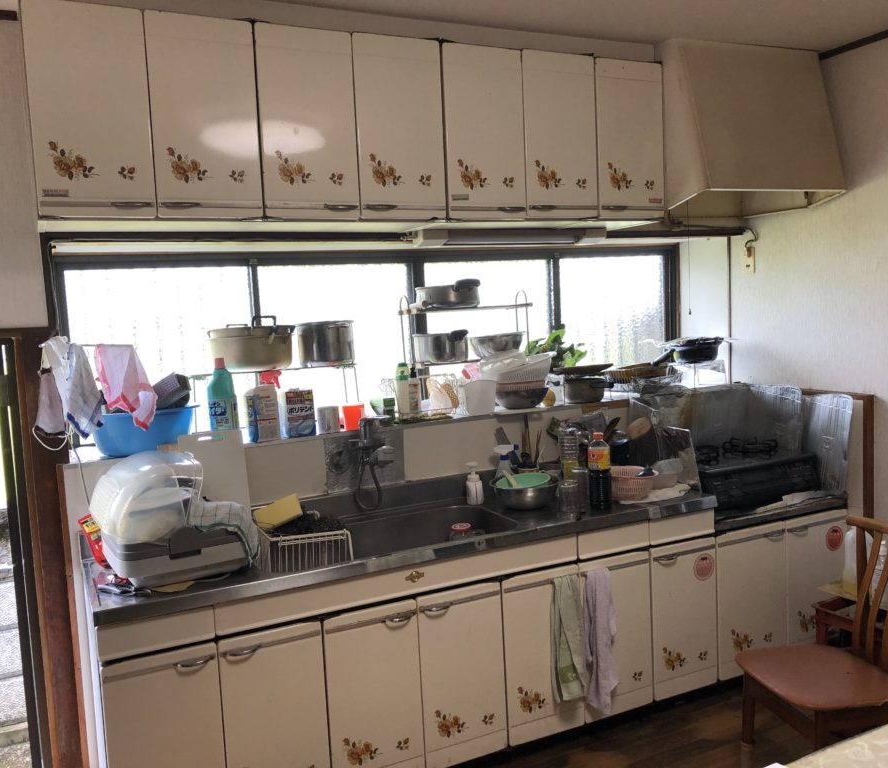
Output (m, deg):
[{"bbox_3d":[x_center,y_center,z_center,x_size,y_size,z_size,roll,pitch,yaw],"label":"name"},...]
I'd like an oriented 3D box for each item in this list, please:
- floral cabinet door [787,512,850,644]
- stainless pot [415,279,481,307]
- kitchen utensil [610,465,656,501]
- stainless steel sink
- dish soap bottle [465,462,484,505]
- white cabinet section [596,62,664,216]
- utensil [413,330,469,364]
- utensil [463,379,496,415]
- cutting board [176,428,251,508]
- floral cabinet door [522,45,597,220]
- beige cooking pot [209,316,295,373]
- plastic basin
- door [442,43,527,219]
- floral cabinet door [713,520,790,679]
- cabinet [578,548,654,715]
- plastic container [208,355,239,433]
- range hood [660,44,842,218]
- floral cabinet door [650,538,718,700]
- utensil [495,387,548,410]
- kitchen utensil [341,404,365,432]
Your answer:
[{"bbox_3d":[1.484,0.796,3.315,0.341,0.560,0.025,-5,6,-25],"label":"floral cabinet door"},{"bbox_3d":[0.044,-0.346,3.159,0.243,0.103,0.385,-5,6,-25],"label":"stainless pot"},{"bbox_3d":[0.676,0.367,3.038,0.213,0.092,0.213,-3,6,0],"label":"kitchen utensil"},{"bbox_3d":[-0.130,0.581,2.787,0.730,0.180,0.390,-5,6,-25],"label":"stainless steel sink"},{"bbox_3d":[0.116,0.363,3.073,0.068,0.158,0.062,-2,6,3],"label":"dish soap bottle"},{"bbox_3d":[0.672,-0.878,2.998,0.298,0.559,0.022,-5,6,-25],"label":"white cabinet section"},{"bbox_3d":[0.011,-0.138,3.111,0.207,0.135,0.325,-5,6,-25],"label":"utensil"},{"bbox_3d":[0.135,0.056,3.280,0.120,0.124,0.120,-2,6,0],"label":"utensil"},{"bbox_3d":[-0.741,0.341,2.692,0.200,0.365,0.015,-5,-11,-25],"label":"cutting board"},{"bbox_3d":[0.402,-0.853,2.870,0.298,0.559,0.022,-5,6,-25],"label":"floral cabinet door"},{"bbox_3d":[-0.687,-0.145,2.958,0.290,0.190,0.290,-5,6,-25],"label":"beige cooking pot"},{"bbox_3d":[-0.981,0.149,2.745,0.345,0.147,0.345,-5,6,-25],"label":"plastic basin"},{"bbox_3d":[0.132,-0.831,2.743,0.298,0.554,0.025,-5,6,-25],"label":"door"},{"bbox_3d":[1.171,0.820,3.166,0.343,0.561,0.030,-5,6,-25],"label":"floral cabinet door"},{"bbox_3d":[0.603,0.873,2.886,0.298,0.558,0.025,-5,6,-25],"label":"cabinet"},{"bbox_3d":[-0.753,0.061,2.819,0.092,0.282,0.068,-2,6,10],"label":"plastic container"},{"bbox_3d":[1.094,-0.976,3.247,0.670,0.595,0.550,-5,6,-25],"label":"range hood"},{"bbox_3d":[0.873,0.848,3.014,0.298,0.558,0.025,-5,6,-25],"label":"floral cabinet door"},{"bbox_3d":[0.293,0.050,3.217,0.210,0.082,0.210,-3,6,0],"label":"utensil"},{"bbox_3d":[-0.334,0.119,3.007,0.076,0.094,0.076,-3,5,0],"label":"kitchen utensil"}]

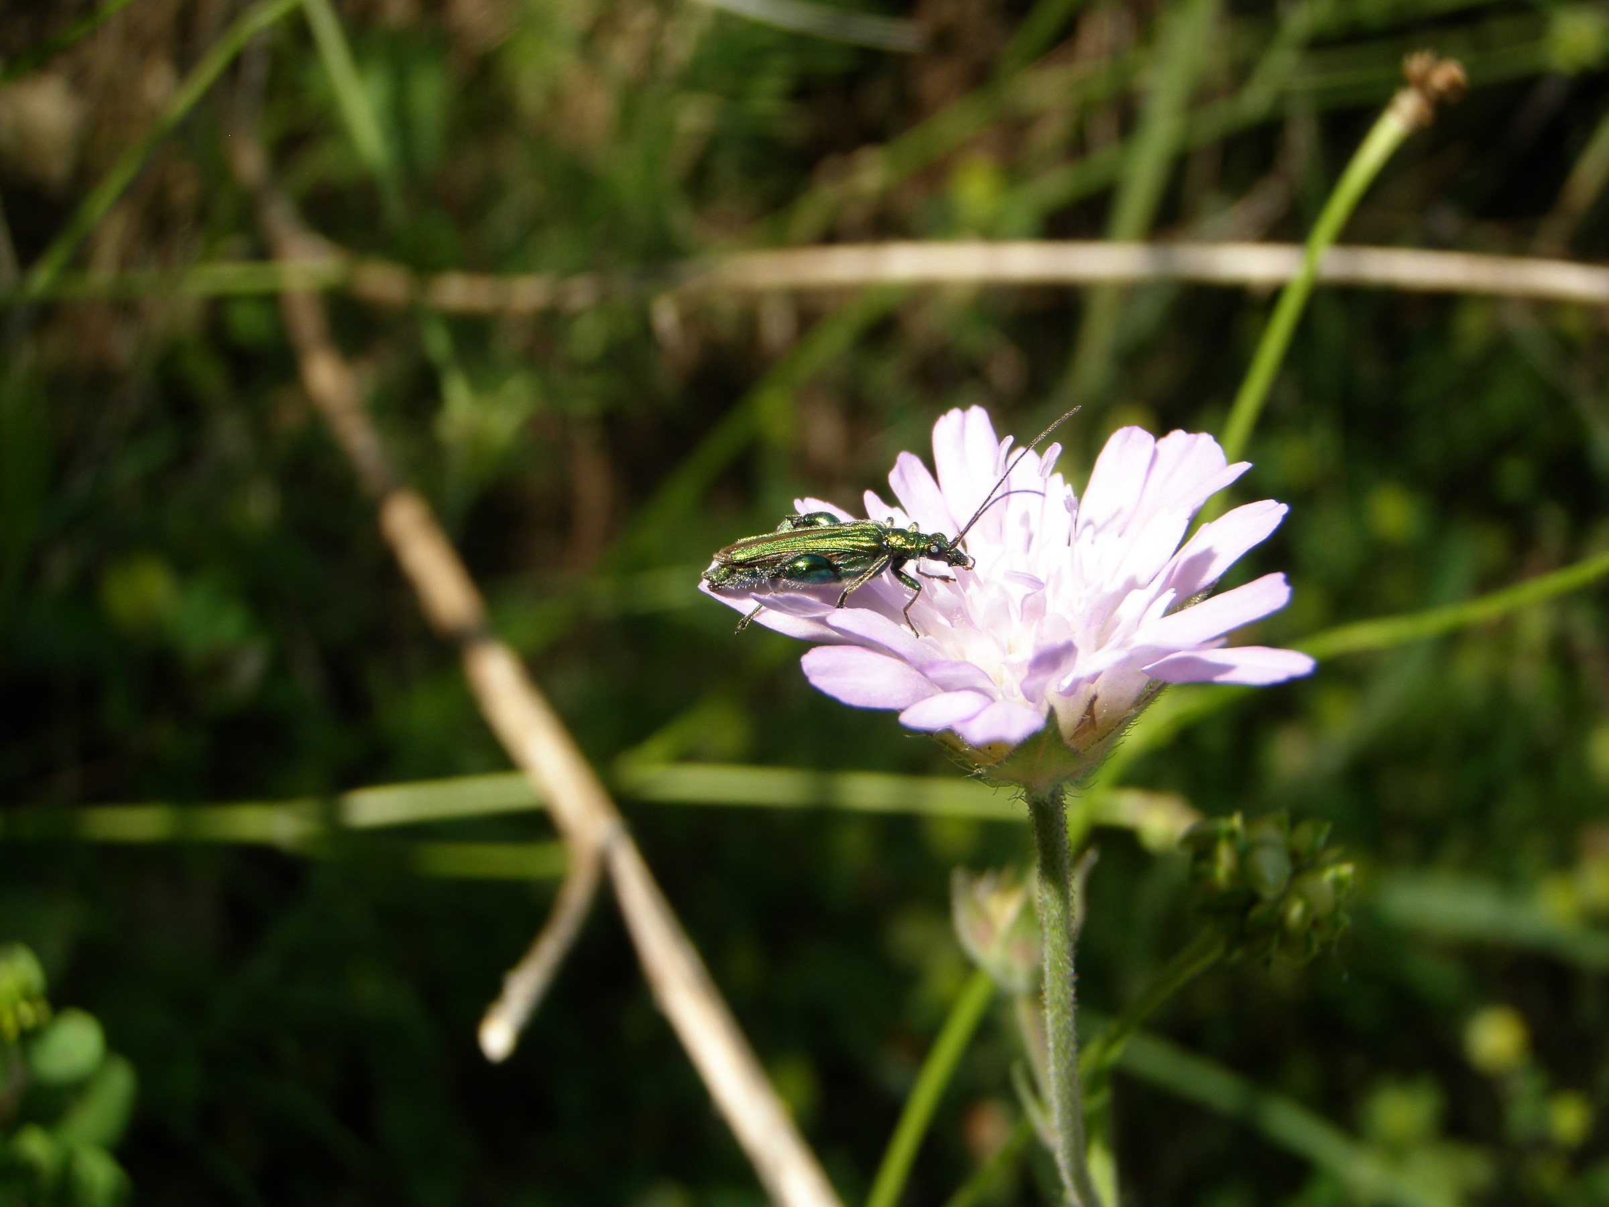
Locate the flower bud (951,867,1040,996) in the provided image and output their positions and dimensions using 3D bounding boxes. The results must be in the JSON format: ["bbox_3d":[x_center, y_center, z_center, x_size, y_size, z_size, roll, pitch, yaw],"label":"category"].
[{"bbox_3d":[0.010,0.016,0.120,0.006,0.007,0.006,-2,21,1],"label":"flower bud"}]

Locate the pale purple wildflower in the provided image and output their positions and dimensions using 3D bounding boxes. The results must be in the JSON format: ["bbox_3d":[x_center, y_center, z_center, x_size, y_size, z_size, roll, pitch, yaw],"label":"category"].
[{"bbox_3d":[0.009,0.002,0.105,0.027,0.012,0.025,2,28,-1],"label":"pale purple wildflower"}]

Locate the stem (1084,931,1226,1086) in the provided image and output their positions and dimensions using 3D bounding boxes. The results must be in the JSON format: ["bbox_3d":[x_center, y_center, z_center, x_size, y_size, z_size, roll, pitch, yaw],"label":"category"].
[{"bbox_3d":[0.018,0.021,0.124,0.001,0.011,0.001,43,6,0],"label":"stem"}]

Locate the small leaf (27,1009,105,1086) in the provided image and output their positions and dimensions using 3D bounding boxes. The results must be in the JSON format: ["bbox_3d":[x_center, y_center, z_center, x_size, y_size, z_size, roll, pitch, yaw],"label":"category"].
[{"bbox_3d":[-0.046,0.028,0.148,0.005,0.005,0.002,18,0,0],"label":"small leaf"}]

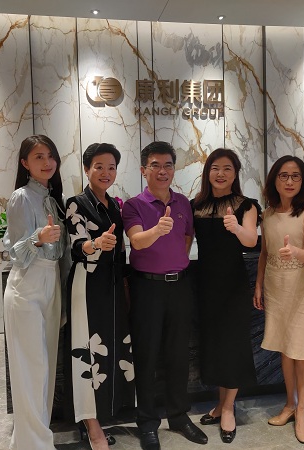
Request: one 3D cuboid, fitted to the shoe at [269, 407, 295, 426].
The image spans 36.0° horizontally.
[{"bbox_3d":[0.811,1.134,2.855,0.235,0.120,0.085,-4,4,-35],"label":"shoe"}]

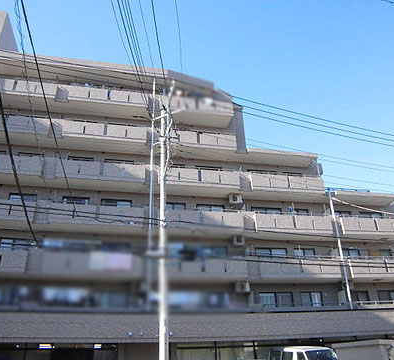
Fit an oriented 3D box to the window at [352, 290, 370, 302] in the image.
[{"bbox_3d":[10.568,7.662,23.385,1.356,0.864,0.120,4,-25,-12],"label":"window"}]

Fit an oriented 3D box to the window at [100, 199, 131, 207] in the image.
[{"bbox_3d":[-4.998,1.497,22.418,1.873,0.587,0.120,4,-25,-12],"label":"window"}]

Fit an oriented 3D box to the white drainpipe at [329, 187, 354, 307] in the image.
[{"bbox_3d":[9.274,4.264,23.337,0.120,7.852,0.120,4,-26,-12],"label":"white drainpipe"}]

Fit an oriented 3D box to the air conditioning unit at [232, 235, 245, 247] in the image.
[{"bbox_3d":[2.602,3.786,22.366,0.770,0.600,0.320,4,-25,-12],"label":"air conditioning unit"}]

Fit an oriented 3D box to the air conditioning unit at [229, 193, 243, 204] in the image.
[{"bbox_3d":[2.560,1.210,23.547,0.770,0.600,0.320,4,-25,-12],"label":"air conditioning unit"}]

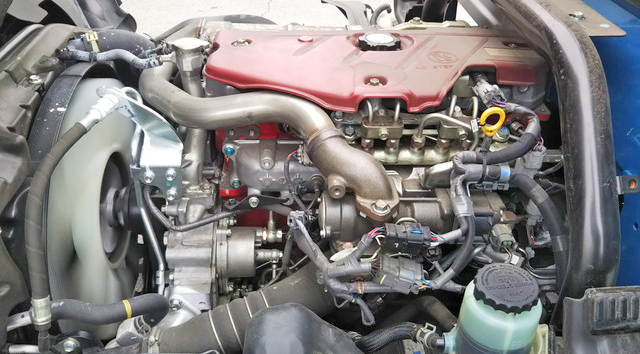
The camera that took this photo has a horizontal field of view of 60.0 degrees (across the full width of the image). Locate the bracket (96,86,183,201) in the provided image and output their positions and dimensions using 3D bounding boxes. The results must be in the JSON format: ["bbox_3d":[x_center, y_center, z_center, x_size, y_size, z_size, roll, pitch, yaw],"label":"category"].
[{"bbox_3d":[-0.270,-0.055,0.830,0.122,0.160,0.070,0,29,0],"label":"bracket"}]

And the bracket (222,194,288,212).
[{"bbox_3d":[-0.101,0.040,0.870,0.097,0.030,0.020,1,29,3],"label":"bracket"}]

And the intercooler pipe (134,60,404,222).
[{"bbox_3d":[-0.085,-0.060,0.862,0.395,0.155,0.270,0,29,0],"label":"intercooler pipe"}]

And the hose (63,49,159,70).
[{"bbox_3d":[-0.347,-0.195,0.920,0.160,0.030,0.045,0,29,0],"label":"hose"}]

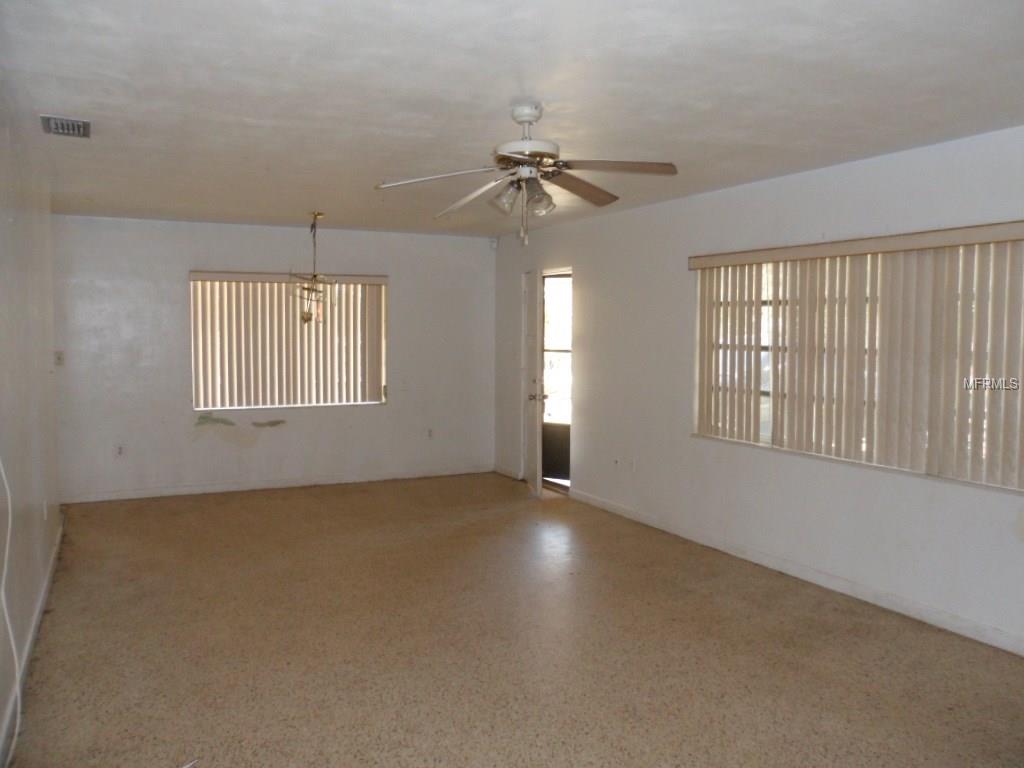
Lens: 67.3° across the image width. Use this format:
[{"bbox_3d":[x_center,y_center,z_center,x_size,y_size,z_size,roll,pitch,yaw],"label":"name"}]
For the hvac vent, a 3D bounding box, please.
[{"bbox_3d":[-2.058,-1.188,3.548,0.200,0.030,0.380,-2,5,-28],"label":"hvac vent"}]

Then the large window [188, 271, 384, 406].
[{"bbox_3d":[-1.999,-0.398,7.101,1.790,1.230,0.110,-2,5,-28],"label":"large window"}]

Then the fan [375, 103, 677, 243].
[{"bbox_3d":[0.059,-0.879,3.234,1.280,0.570,1.280,-2,5,-28],"label":"fan"}]

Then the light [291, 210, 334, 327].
[{"bbox_3d":[-1.630,-0.956,6.359,0.370,0.890,0.370,-2,5,-28],"label":"light"}]

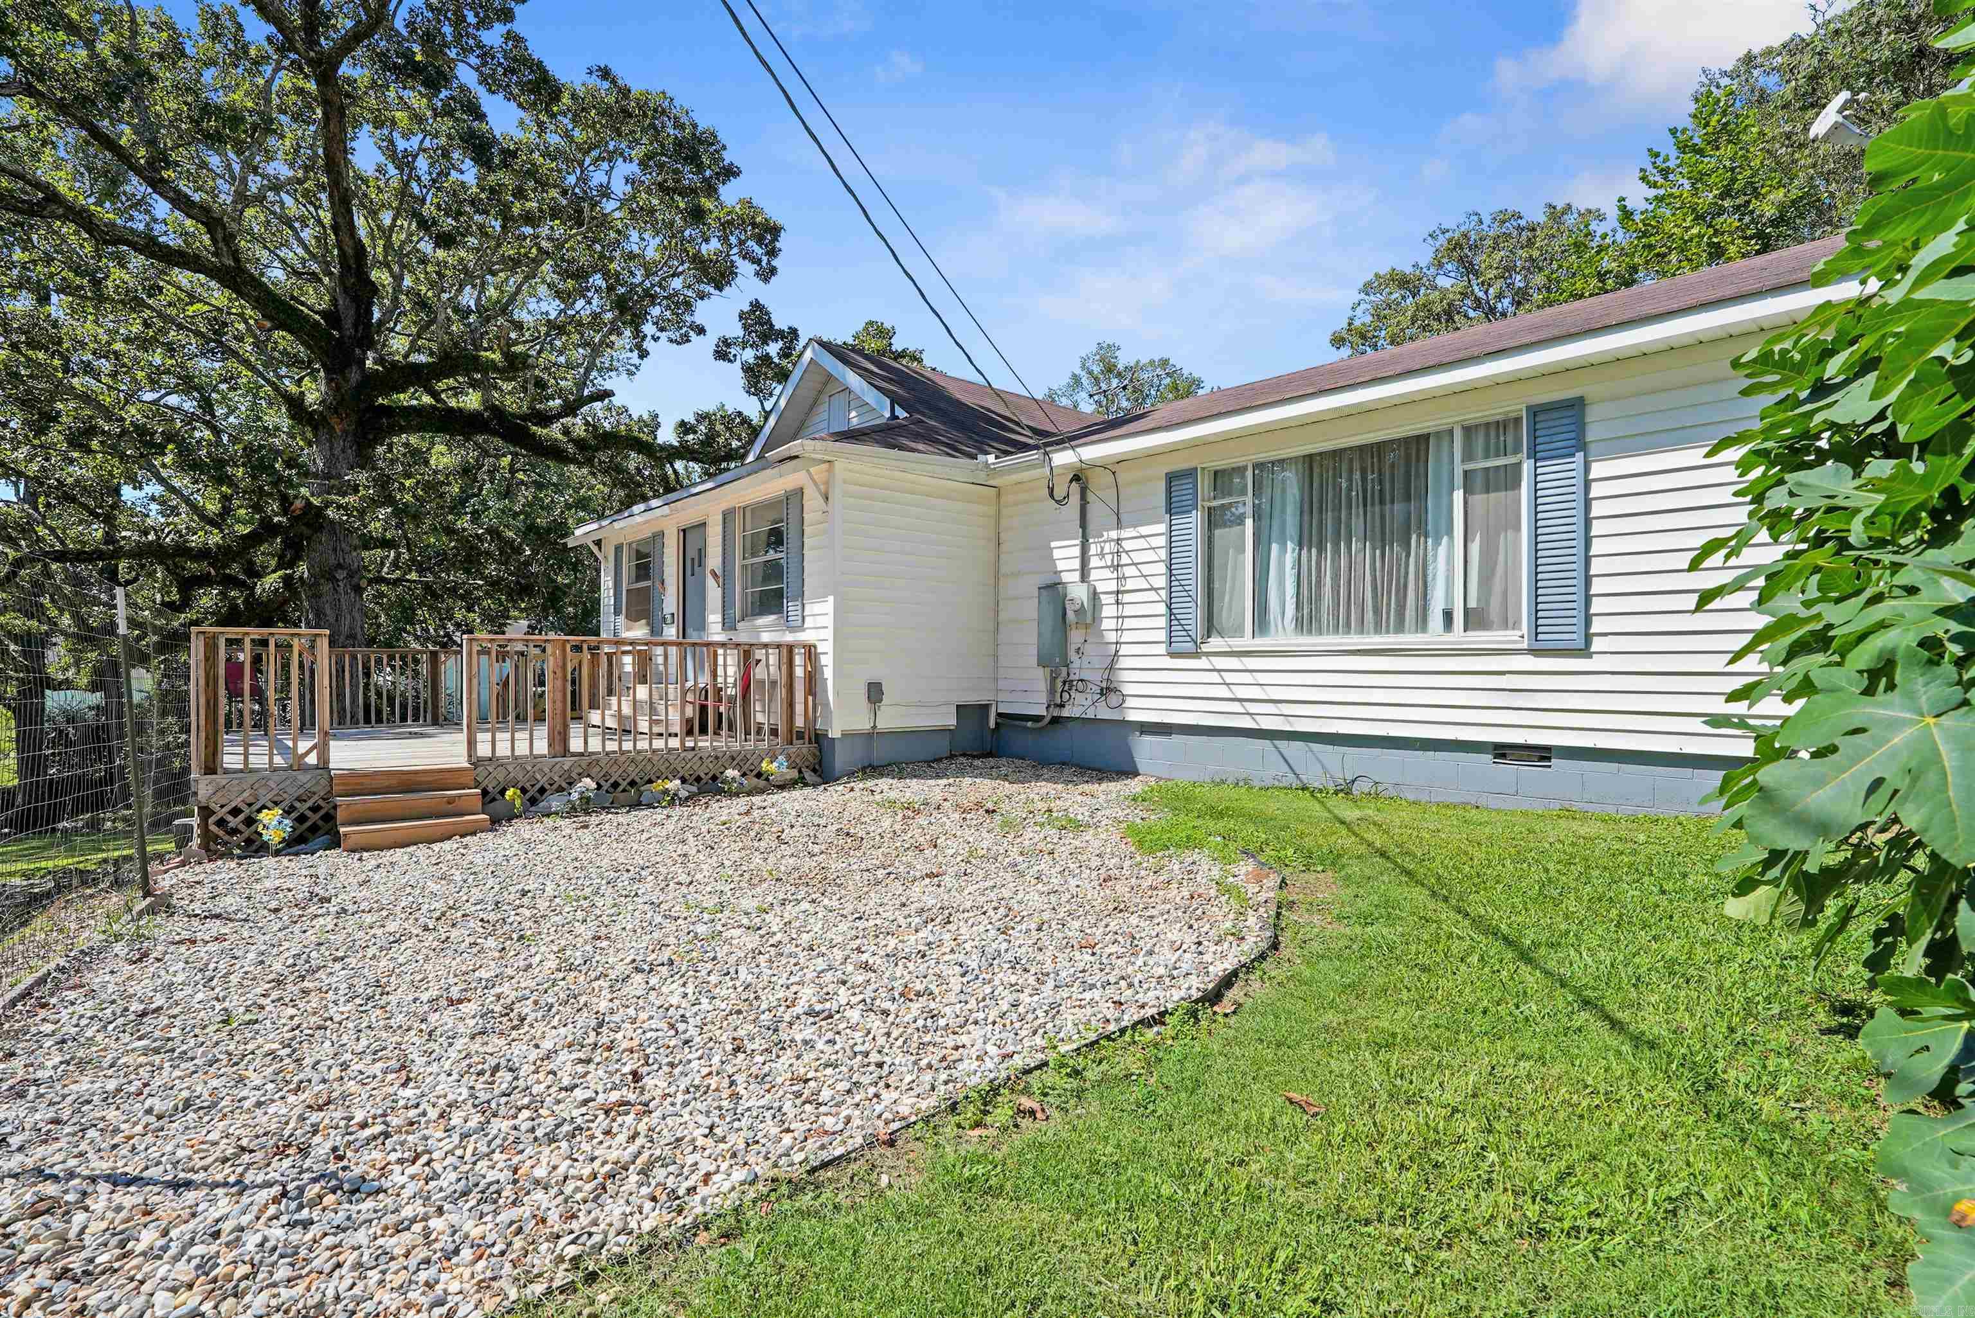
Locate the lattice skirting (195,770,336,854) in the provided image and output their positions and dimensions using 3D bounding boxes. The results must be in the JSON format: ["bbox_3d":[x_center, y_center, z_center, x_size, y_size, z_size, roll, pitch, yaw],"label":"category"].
[{"bbox_3d":[-5.323,1.123,6.498,0.794,0.575,0.050,0,0,-39],"label":"lattice skirting"}]

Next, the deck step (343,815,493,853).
[{"bbox_3d":[-4.272,1.294,6.569,0.915,0.165,0.280,0,0,-39],"label":"deck step"}]

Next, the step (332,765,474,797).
[{"bbox_3d":[-4.614,0.945,6.949,0.915,0.175,0.280,0,0,-39],"label":"step"}]

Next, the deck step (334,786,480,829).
[{"bbox_3d":[-4.434,1.113,6.759,0.915,0.175,0.280,0,0,-39],"label":"deck step"}]

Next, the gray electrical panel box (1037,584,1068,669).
[{"bbox_3d":[0.726,-0.352,9.644,0.120,0.869,0.333,0,0,-44],"label":"gray electrical panel box"}]

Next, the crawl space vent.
[{"bbox_3d":[3.965,0.714,6.505,0.390,0.180,0.070,0,0,45],"label":"crawl space vent"}]

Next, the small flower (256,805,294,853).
[{"bbox_3d":[-5.178,1.239,6.380,0.210,0.325,0.180,0,0,-39],"label":"small flower"}]

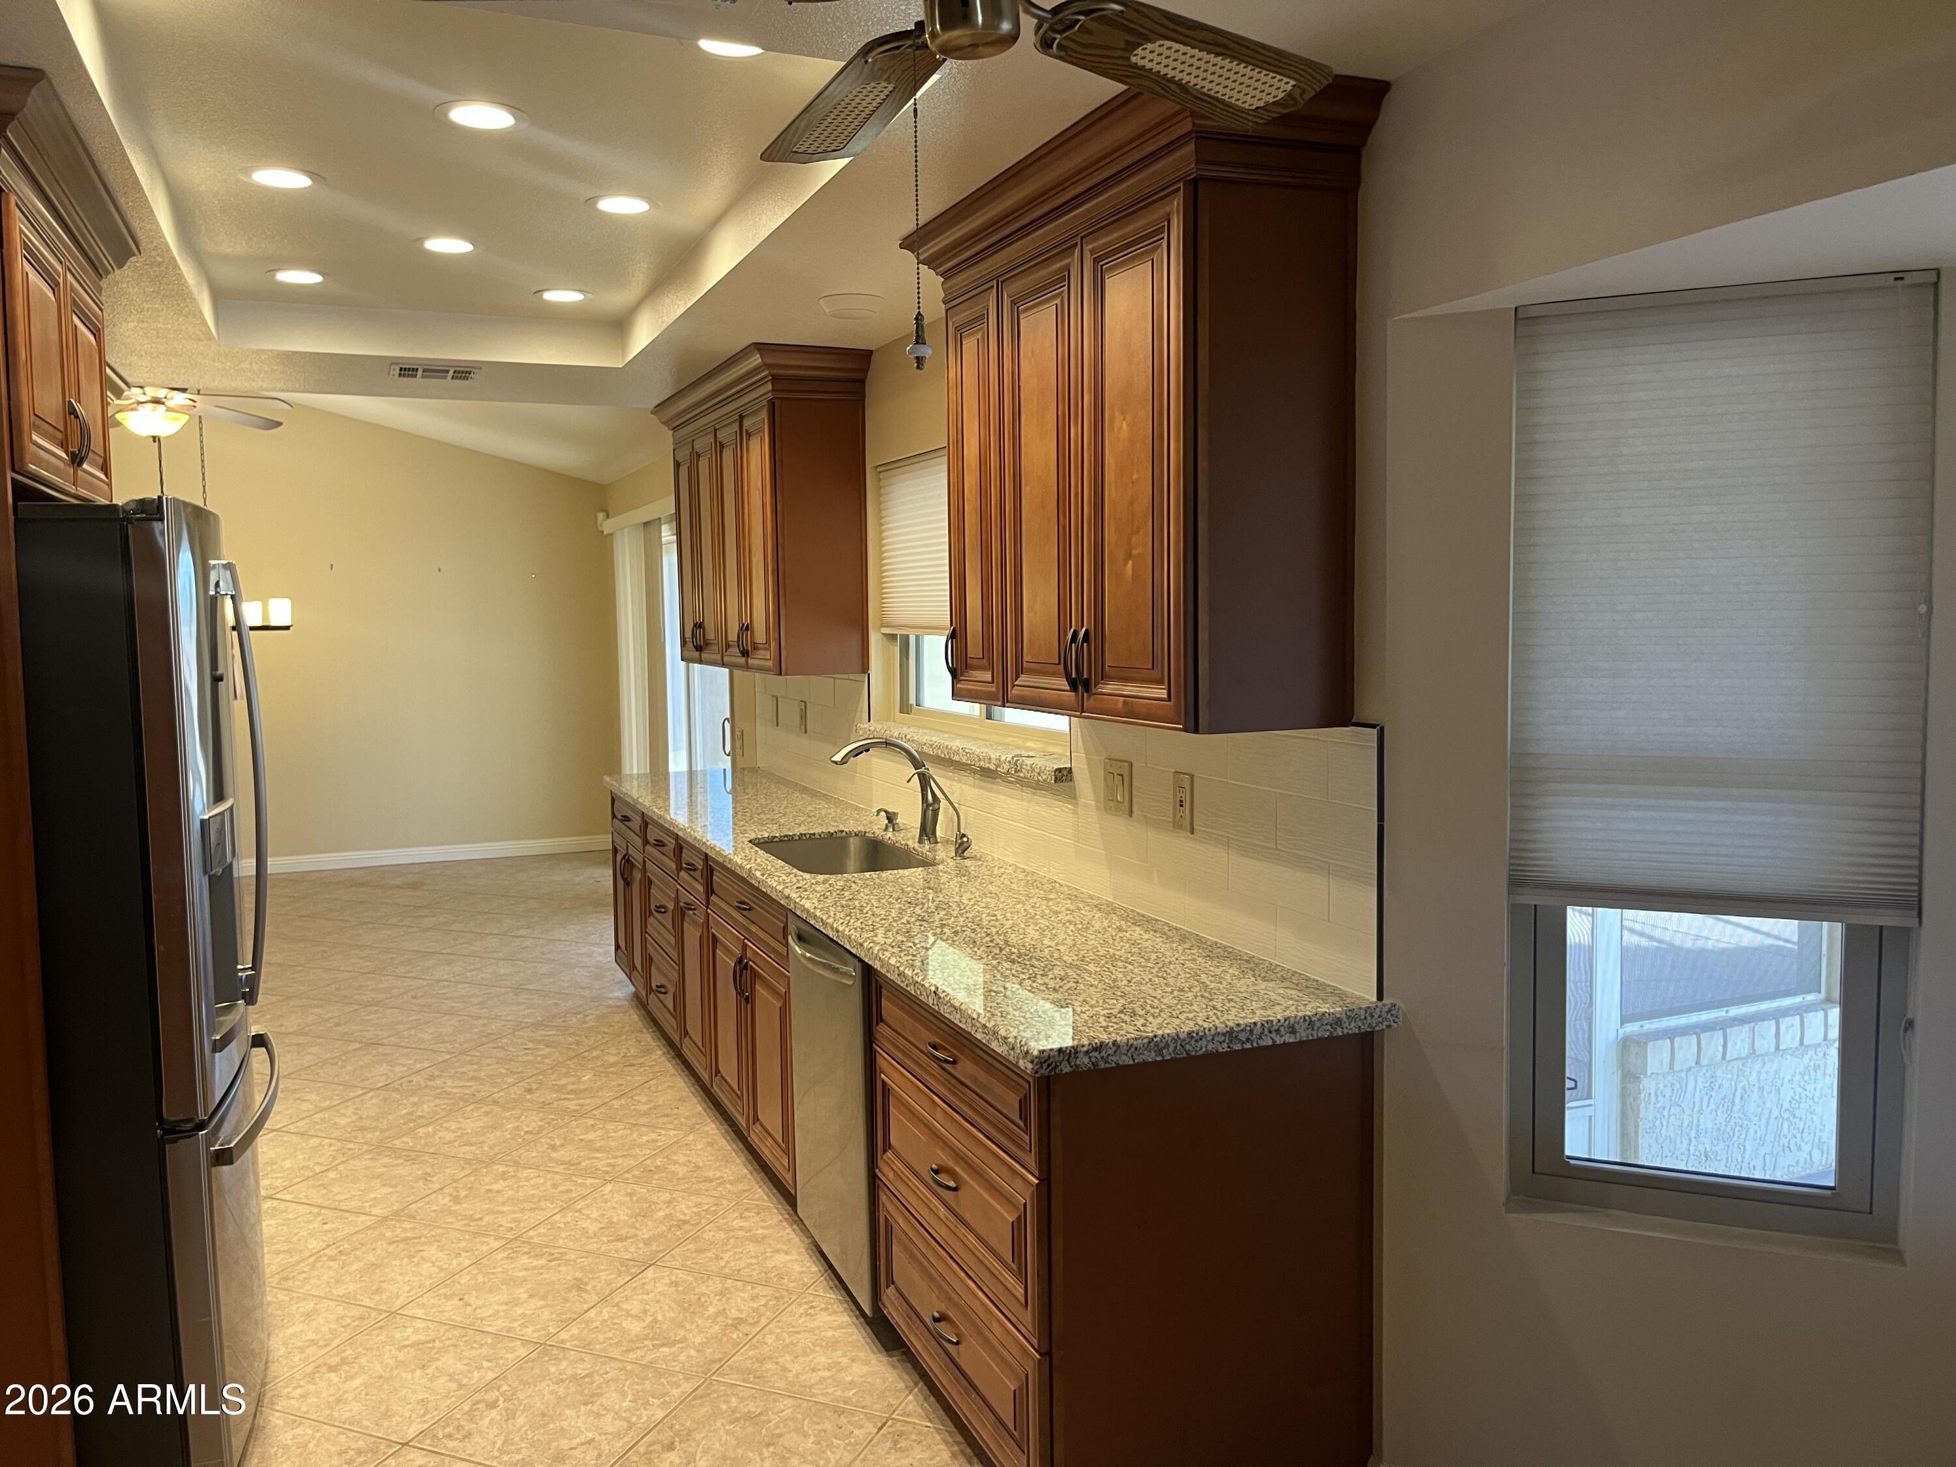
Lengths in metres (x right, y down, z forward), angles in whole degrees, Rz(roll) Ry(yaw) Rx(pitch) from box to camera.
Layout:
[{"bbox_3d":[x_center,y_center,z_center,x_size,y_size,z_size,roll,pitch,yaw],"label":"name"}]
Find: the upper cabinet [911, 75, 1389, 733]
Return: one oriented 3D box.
[{"bbox_3d":[0.251,-0.560,2.882,0.395,1.034,1.222,-3,5,-23],"label":"upper cabinet"}]

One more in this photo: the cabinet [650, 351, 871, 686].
[{"bbox_3d":[-0.834,-0.763,5.441,0.395,1.034,1.660,-3,5,-23],"label":"cabinet"}]

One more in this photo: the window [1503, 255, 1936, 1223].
[{"bbox_3d":[1.155,0.061,2.329,0.580,1.472,0.100,1,5,22],"label":"window"}]

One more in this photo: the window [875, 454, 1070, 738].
[{"bbox_3d":[0.000,-0.399,4.164,0.100,0.833,1.395,-3,5,-23],"label":"window"}]

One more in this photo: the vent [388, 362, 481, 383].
[{"bbox_3d":[-1.846,-1.216,4.991,0.295,0.030,0.270,-3,5,-23],"label":"vent"}]

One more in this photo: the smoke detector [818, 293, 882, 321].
[{"bbox_3d":[-0.334,-1.136,3.920,0.178,0.040,0.178,-1,5,0],"label":"smoke detector"}]

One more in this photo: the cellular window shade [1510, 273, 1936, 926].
[{"bbox_3d":[1.128,-0.193,2.265,0.570,0.953,0.045,1,5,22],"label":"cellular window shade"}]

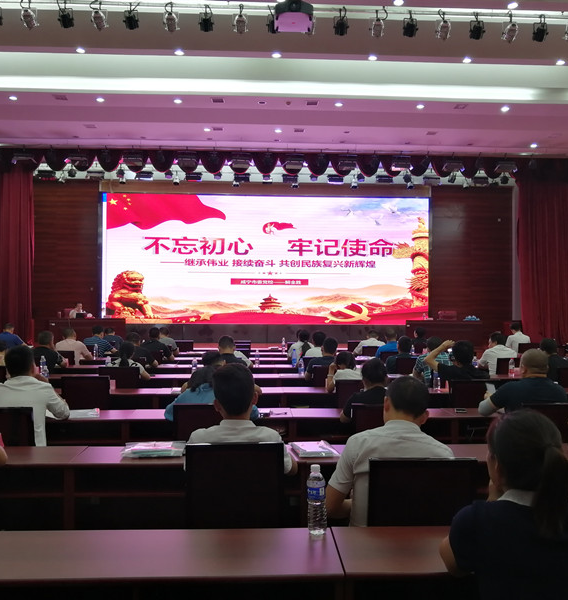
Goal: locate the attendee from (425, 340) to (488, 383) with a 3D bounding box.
[{"bbox_3d":[1.596,1.009,5.789,0.580,1.263,0.720,0,-1,-3],"label":"attendee"}]

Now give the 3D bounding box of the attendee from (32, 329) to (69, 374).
[{"bbox_3d":[-3.005,1.004,7.881,0.540,1.240,0.750,0,-1,1],"label":"attendee"}]

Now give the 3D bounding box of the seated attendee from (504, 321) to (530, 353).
[{"bbox_3d":[4.748,1.109,12.661,0.530,1.324,0.750,0,-1,-8],"label":"seated attendee"}]

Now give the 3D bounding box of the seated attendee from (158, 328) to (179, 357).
[{"bbox_3d":[-2.103,1.110,11.127,0.530,1.260,0.720,0,-1,-3],"label":"seated attendee"}]

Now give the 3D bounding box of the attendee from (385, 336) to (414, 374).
[{"bbox_3d":[1.607,1.100,8.554,0.530,1.204,0.720,0,-1,-3],"label":"attendee"}]

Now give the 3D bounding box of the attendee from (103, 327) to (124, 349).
[{"bbox_3d":[-3.419,1.158,12.435,0.530,1.210,0.720,0,-1,-3],"label":"attendee"}]

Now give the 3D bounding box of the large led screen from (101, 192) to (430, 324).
[{"bbox_3d":[-0.471,-1.175,18.397,9.625,3.798,0.160,0,-1,-2],"label":"large led screen"}]

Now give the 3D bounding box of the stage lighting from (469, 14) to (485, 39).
[{"bbox_3d":[2.421,-3.446,7.881,0.200,0.294,0.270,1,-1,-17],"label":"stage lighting"}]

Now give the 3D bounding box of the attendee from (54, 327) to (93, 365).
[{"bbox_3d":[-3.084,1.025,9.149,0.540,1.240,0.750,0,-1,0],"label":"attendee"}]

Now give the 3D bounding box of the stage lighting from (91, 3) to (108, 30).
[{"bbox_3d":[-2.392,-3.668,8.089,0.190,0.310,0.230,0,-1,-2],"label":"stage lighting"}]

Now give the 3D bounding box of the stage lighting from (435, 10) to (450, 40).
[{"bbox_3d":[2.106,-3.630,8.266,0.190,0.310,0.230,0,-1,-2],"label":"stage lighting"}]

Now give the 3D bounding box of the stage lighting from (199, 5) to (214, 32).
[{"bbox_3d":[-1.124,-4.081,9.047,0.220,0.340,0.290,0,-1,-3],"label":"stage lighting"}]

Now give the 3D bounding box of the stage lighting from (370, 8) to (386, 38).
[{"bbox_3d":[1.389,-4.063,9.170,0.220,0.340,0.290,0,-1,-3],"label":"stage lighting"}]

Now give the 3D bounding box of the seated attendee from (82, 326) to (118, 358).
[{"bbox_3d":[-3.233,1.092,10.990,0.550,1.266,0.780,0,-1,1],"label":"seated attendee"}]

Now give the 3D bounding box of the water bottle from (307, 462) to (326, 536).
[{"bbox_3d":[0.112,0.684,2.144,0.064,0.226,0.064,0,-1,-2],"label":"water bottle"}]

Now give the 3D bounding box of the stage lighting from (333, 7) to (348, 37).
[{"bbox_3d":[0.704,-3.494,7.820,0.200,0.342,0.270,0,-1,-8],"label":"stage lighting"}]

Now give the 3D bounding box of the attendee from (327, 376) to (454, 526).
[{"bbox_3d":[0.490,0.963,2.950,0.560,1.218,0.720,0,-1,-3],"label":"attendee"}]

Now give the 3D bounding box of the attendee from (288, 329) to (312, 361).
[{"bbox_3d":[0.274,1.092,9.773,0.460,1.226,0.750,0,-1,0],"label":"attendee"}]

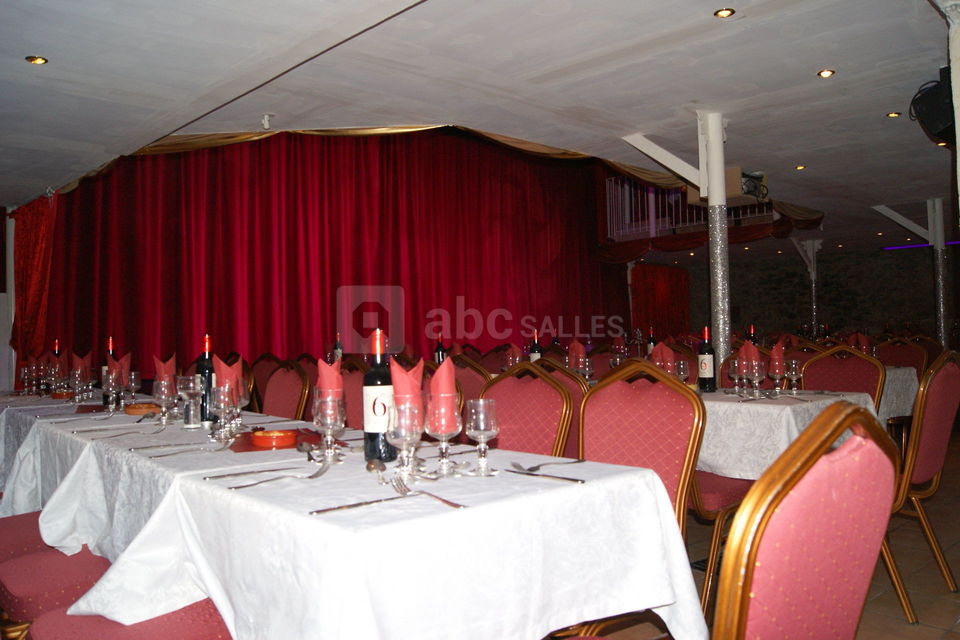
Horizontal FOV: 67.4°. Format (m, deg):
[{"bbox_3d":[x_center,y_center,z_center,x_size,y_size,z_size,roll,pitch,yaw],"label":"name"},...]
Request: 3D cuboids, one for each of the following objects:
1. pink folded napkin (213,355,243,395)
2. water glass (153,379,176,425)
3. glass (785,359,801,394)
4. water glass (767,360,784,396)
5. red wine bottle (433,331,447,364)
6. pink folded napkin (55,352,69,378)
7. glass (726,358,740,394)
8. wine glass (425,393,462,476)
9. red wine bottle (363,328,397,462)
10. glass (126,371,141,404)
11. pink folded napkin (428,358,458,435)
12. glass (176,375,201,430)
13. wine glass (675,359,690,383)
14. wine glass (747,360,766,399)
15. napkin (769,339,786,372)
[{"bbox_3d":[-0.750,0.180,2.147,0.065,0.157,0.088,0,-1,-42],"label":"pink folded napkin"},{"bbox_3d":[-1.072,0.279,2.442,0.068,0.148,0.068,-1,-1,0],"label":"water glass"},{"bbox_3d":[1.328,0.243,3.046,0.070,0.150,0.070,-1,-1,0],"label":"glass"},{"bbox_3d":[1.288,0.246,3.115,0.076,0.159,0.076,-1,-1,0],"label":"water glass"},{"bbox_3d":[-0.259,0.235,4.750,0.075,0.300,0.075,-1,-1,0],"label":"red wine bottle"},{"bbox_3d":[-2.180,0.238,3.737,0.060,0.155,0.085,0,-1,-42],"label":"pink folded napkin"},{"bbox_3d":[1.121,0.249,3.156,0.070,0.150,0.070,-1,-1,0],"label":"glass"},{"bbox_3d":[-0.073,0.232,1.460,0.076,0.159,0.076,-1,-1,0],"label":"wine glass"},{"bbox_3d":[-0.231,0.172,1.653,0.075,0.300,0.075,-1,-1,-1],"label":"red wine bottle"},{"bbox_3d":[-1.512,0.304,3.146,0.068,0.148,0.068,-1,-1,0],"label":"glass"},{"bbox_3d":[-0.074,0.152,1.460,0.056,0.157,0.062,-1,-1,0],"label":"pink folded napkin"},{"bbox_3d":[-0.938,0.267,2.342,0.093,0.163,0.093,-1,-1,0],"label":"glass"},{"bbox_3d":[0.905,0.261,3.216,0.068,0.148,0.068,-1,-1,0],"label":"wine glass"},{"bbox_3d":[1.138,0.243,2.956,0.073,0.154,0.073,-1,-1,0],"label":"wine glass"},{"bbox_3d":[1.270,0.156,3.067,0.060,0.155,0.068,0,-1,-42],"label":"napkin"}]

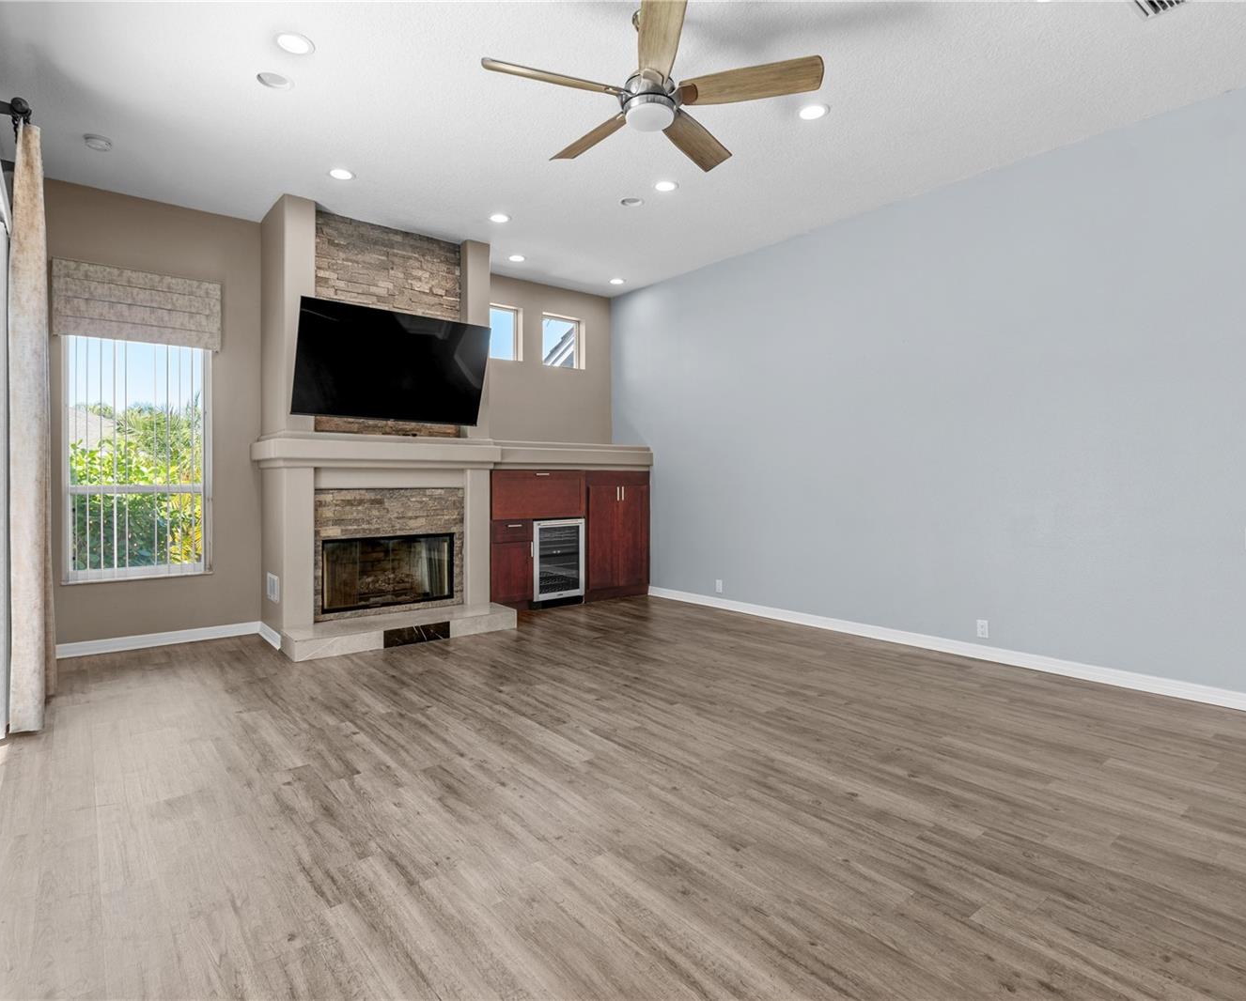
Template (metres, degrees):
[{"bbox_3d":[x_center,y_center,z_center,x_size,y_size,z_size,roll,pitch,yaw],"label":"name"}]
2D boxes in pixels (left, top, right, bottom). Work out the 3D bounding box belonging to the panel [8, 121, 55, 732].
[{"bbox_3d":[-3.284,-0.385,3.489,0.181,3.090,0.734,-1,1,-42],"label":"panel"}]

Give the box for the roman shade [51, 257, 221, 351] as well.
[{"bbox_3d":[-3.680,-1.486,4.802,1.025,0.558,0.090,-1,1,-37],"label":"roman shade"}]

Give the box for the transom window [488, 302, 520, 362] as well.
[{"bbox_3d":[-1.378,-1.768,6.601,0.556,0.571,0.120,-1,1,-37],"label":"transom window"}]

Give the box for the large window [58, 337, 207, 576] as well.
[{"bbox_3d":[-3.736,-0.314,4.848,0.915,1.831,0.110,-1,1,-37],"label":"large window"}]

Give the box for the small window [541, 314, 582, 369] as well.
[{"bbox_3d":[-0.703,-1.786,7.084,0.562,0.571,0.120,-1,1,-37],"label":"small window"}]

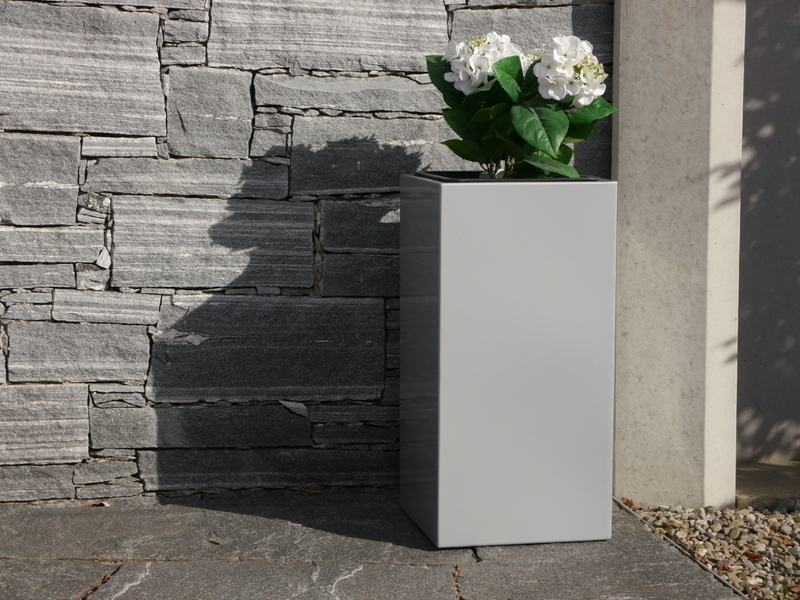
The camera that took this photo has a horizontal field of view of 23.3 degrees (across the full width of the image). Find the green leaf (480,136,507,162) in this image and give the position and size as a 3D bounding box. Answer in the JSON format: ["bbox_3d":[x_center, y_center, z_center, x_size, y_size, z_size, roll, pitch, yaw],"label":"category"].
[{"bbox_3d":[0.212,-0.338,4.360,0.068,0.065,0.035,1,7,9],"label":"green leaf"}]

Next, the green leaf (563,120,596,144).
[{"bbox_3d":[0.406,-0.385,4.440,0.095,0.060,0.040,11,7,-1],"label":"green leaf"}]

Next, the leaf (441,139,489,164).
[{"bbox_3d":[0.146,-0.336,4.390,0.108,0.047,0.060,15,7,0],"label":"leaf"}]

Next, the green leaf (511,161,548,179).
[{"bbox_3d":[0.294,-0.292,4.380,0.090,0.050,0.050,0,7,0],"label":"green leaf"}]

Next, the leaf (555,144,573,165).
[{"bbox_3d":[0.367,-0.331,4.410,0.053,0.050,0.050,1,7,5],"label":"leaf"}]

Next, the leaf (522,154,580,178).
[{"bbox_3d":[0.339,-0.298,4.340,0.130,0.043,0.065,16,7,3],"label":"leaf"}]

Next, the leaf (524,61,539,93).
[{"bbox_3d":[0.307,-0.513,4.460,0.050,0.085,0.035,12,6,-1],"label":"leaf"}]

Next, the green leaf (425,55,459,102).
[{"bbox_3d":[0.099,-0.505,4.430,0.078,0.110,0.055,0,6,1],"label":"green leaf"}]

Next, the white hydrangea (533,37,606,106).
[{"bbox_3d":[0.384,-0.517,4.370,0.171,0.162,0.150,1,7,5],"label":"white hydrangea"}]

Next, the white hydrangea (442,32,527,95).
[{"bbox_3d":[0.190,-0.538,4.420,0.185,0.140,0.170,0,7,0],"label":"white hydrangea"}]

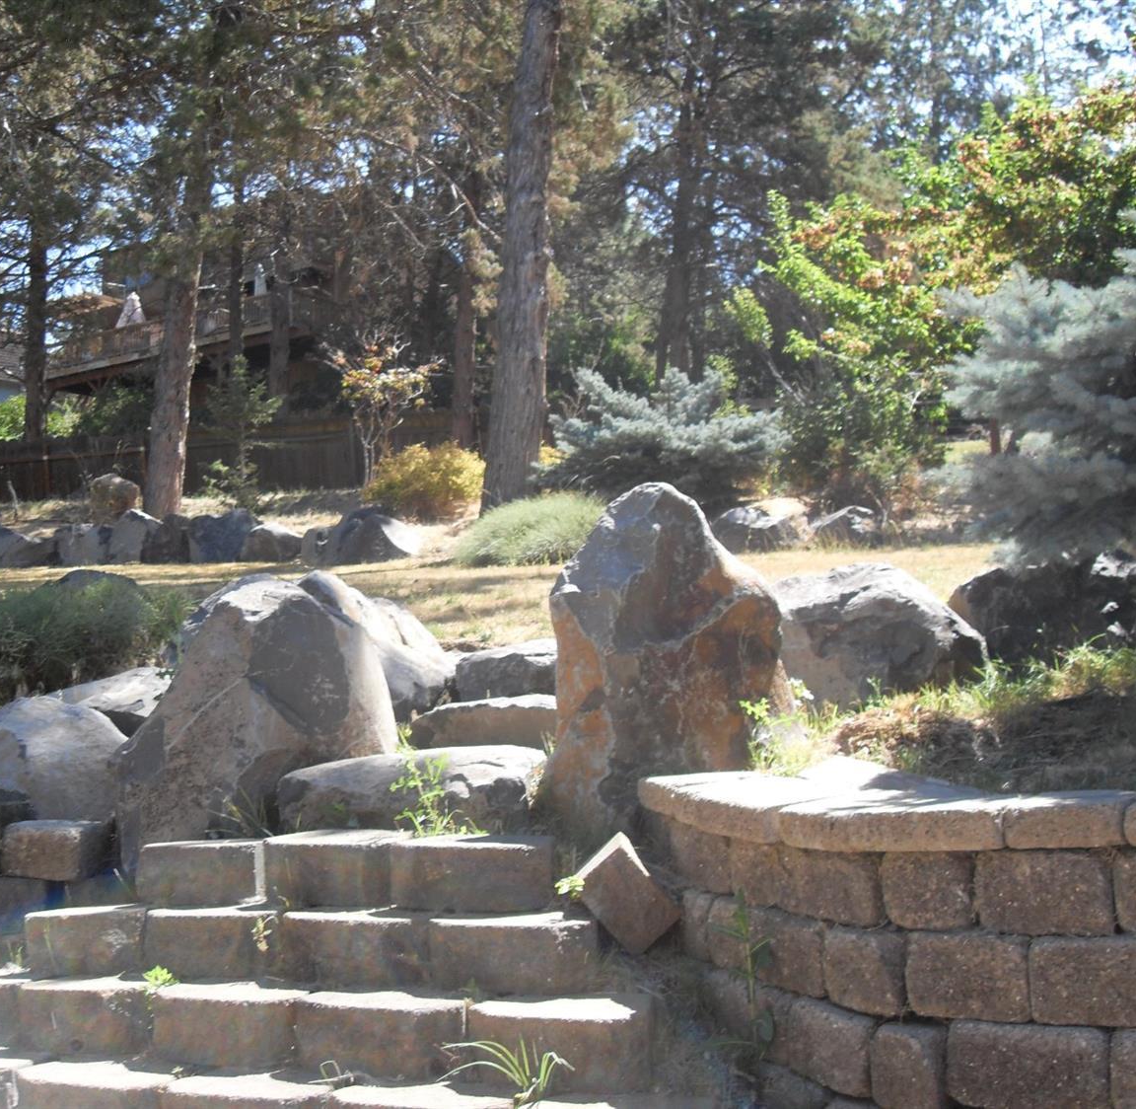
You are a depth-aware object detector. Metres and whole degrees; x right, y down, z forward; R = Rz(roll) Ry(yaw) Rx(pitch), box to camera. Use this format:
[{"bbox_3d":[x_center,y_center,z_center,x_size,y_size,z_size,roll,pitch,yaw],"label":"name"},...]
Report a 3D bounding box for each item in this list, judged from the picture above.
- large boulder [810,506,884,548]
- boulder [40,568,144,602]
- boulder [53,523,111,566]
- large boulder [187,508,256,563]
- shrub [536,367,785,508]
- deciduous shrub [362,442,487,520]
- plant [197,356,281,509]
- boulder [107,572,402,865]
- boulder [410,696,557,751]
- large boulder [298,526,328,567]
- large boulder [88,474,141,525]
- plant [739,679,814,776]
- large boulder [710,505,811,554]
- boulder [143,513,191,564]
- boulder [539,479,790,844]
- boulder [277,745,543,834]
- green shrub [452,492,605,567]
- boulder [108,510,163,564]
[{"bbox_3d":[2.335,-0.233,12.200,0.657,0.367,0.500,-2,-5,11],"label":"large boulder"},{"bbox_3d":[-2.292,0.206,7.000,0.580,0.320,0.480,0,-5,0],"label":"boulder"},{"bbox_3d":[-3.739,-0.071,11.200,0.461,0.337,0.420,1,-5,-18],"label":"boulder"},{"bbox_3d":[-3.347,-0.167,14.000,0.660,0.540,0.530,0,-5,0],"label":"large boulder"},{"bbox_3d":[0.828,-1.034,13.000,2.183,1.259,2.000,-1,-5,4],"label":"shrub"},{"bbox_3d":[-1.729,-0.869,17.500,1.438,0.823,1.400,1,-6,-6],"label":"deciduous shrub"},{"bbox_3d":[-3.729,-1.372,16.500,0.932,1.746,0.900,1,-4,0],"label":"plant"},{"bbox_3d":[-0.897,0.487,4.150,0.798,0.827,0.620,0,-5,-12],"label":"boulder"},{"bbox_3d":[-0.237,0.565,4.700,0.560,0.220,0.440,-1,-5,10],"label":"boulder"},{"bbox_3d":[-2.241,-0.081,12.800,0.255,0.367,0.350,1,-4,0],"label":"large boulder"},{"bbox_3d":[-4.935,-0.603,15.800,0.578,0.553,0.500,1,-4,0],"label":"large boulder"},{"bbox_3d":[0.549,0.454,3.800,0.200,0.254,0.180,1,-4,0],"label":"plant"},{"bbox_3d":[1.527,-0.200,11.700,0.842,0.398,0.600,-1,-5,7],"label":"large boulder"},{"bbox_3d":[-3.640,-0.142,13.200,0.441,0.473,0.450,1,-4,0],"label":"boulder"},{"bbox_3d":[0.253,0.280,3.720,0.640,0.911,0.520,-1,-5,4],"label":"boulder"},{"bbox_3d":[-0.455,0.697,4.250,0.780,0.270,0.460,-1,-5,10],"label":"boulder"},{"bbox_3d":[-0.291,-0.209,12.200,1.369,0.631,1.200,1,-4,0],"label":"green shrub"},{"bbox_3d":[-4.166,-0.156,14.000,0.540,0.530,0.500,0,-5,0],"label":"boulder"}]

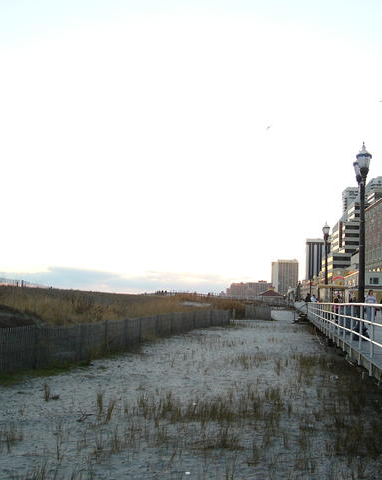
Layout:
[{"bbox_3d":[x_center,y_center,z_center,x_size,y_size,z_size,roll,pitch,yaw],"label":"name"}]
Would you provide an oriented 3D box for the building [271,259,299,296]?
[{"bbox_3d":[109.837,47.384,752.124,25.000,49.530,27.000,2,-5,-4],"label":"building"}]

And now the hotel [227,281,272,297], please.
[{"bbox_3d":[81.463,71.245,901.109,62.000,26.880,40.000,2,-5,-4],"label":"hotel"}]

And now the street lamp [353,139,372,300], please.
[{"bbox_3d":[4.952,0.013,18.663,0.500,5.750,0.550,1,-5,9],"label":"street lamp"}]

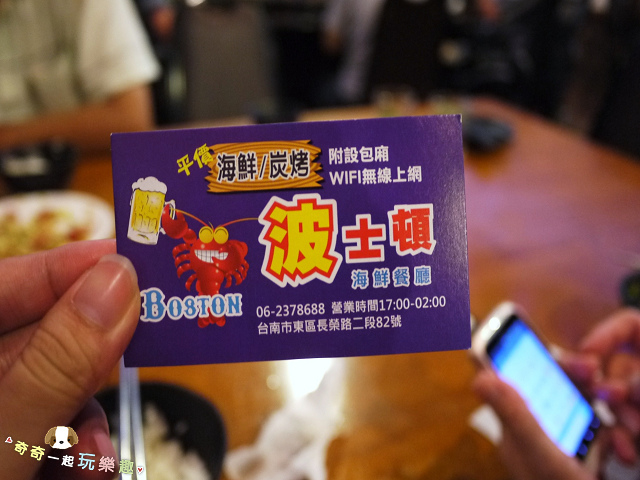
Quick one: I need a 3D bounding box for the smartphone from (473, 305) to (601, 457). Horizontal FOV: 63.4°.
[{"bbox_3d":[0.171,0.114,0.401,0.123,0.011,0.064,51,50,5],"label":"smartphone"}]

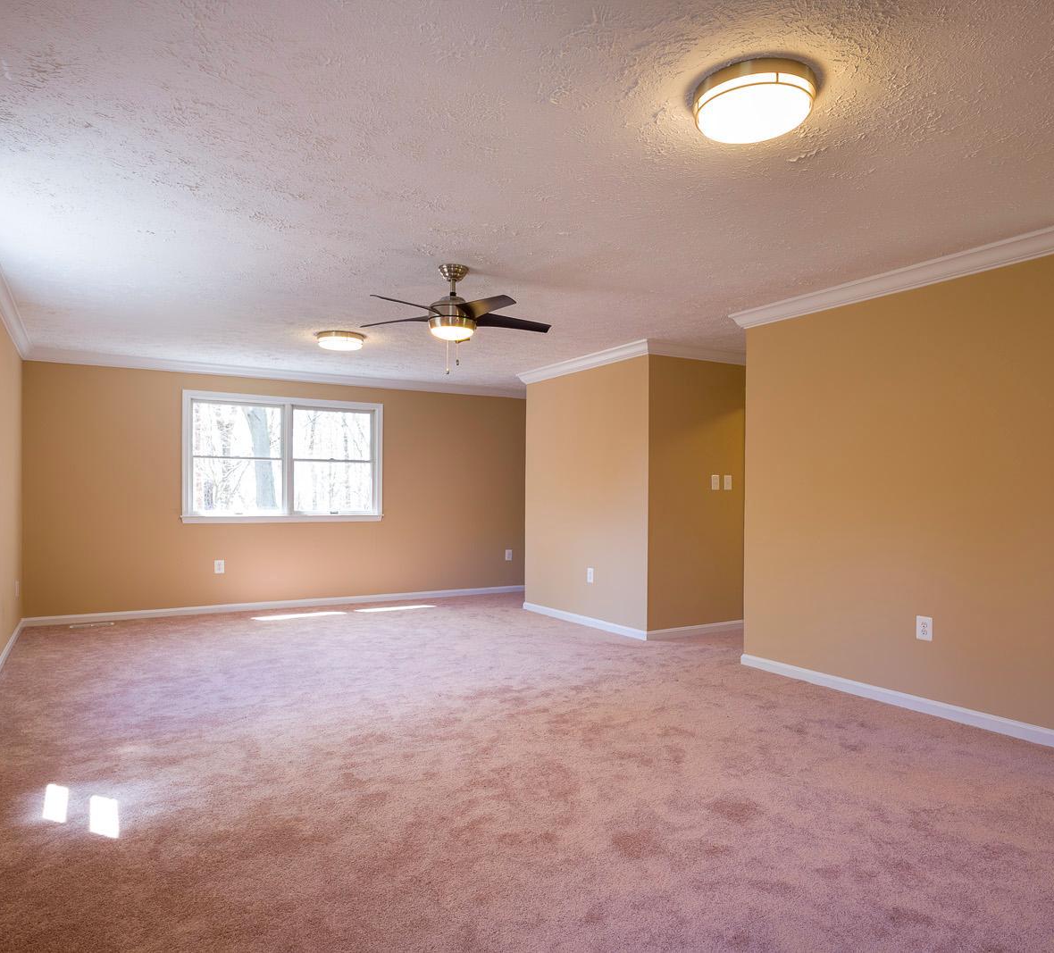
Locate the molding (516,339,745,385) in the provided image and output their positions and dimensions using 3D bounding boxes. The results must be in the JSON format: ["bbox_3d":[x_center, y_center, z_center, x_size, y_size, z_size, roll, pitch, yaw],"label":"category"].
[{"bbox_3d":[0.923,-1.001,6.741,1.187,0.099,2.016,1,-1,-31],"label":"molding"}]

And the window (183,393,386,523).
[{"bbox_3d":[-2.415,-0.168,7.233,1.937,1.252,0.110,0,-1,-28],"label":"window"}]

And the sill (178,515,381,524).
[{"bbox_3d":[-2.401,0.428,7.195,1.954,0.079,0.090,0,-1,-28],"label":"sill"}]

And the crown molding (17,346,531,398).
[{"bbox_3d":[-2.160,-0.999,7.290,4.930,0.097,0.084,0,-1,-28],"label":"crown molding"}]

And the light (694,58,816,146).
[{"bbox_3d":[0.685,-1.121,2.164,0.353,0.075,0.353,0,-1,0],"label":"light"}]

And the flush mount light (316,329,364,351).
[{"bbox_3d":[-1.436,-1.047,5.532,0.358,0.077,0.358,1,-1,-31],"label":"flush mount light"}]

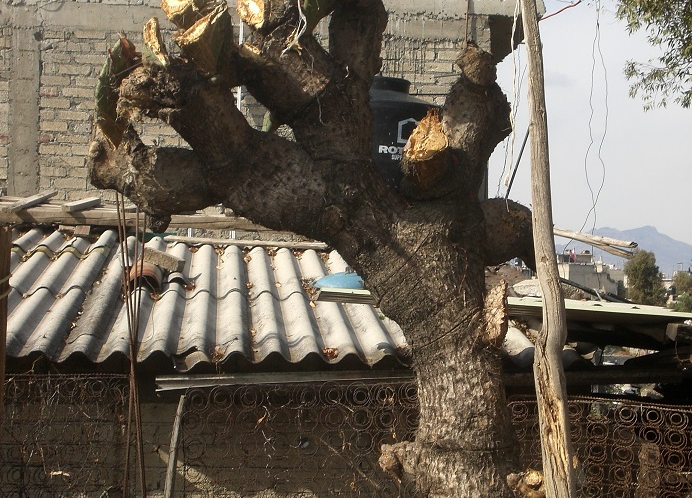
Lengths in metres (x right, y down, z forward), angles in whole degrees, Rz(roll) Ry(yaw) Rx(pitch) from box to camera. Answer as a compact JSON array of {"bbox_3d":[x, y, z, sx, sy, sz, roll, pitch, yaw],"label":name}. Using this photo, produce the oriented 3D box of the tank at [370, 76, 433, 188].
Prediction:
[{"bbox_3d":[0.240,-0.640,12.700,1.080,1.280,1.080,1,-1,0],"label":"tank"}]

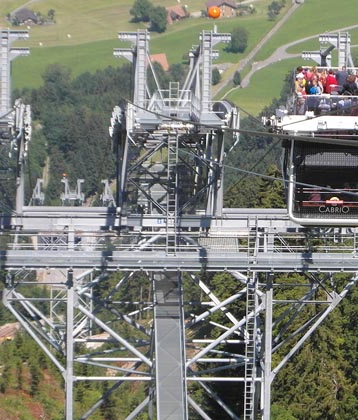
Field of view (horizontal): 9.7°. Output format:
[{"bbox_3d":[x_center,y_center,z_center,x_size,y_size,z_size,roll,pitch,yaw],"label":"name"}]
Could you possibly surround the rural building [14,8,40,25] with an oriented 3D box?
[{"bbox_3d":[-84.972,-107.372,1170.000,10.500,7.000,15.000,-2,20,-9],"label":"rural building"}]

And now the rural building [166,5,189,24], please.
[{"bbox_3d":[-2.134,-104.010,1120.000,10.500,7.200,11.500,10,22,22],"label":"rural building"}]

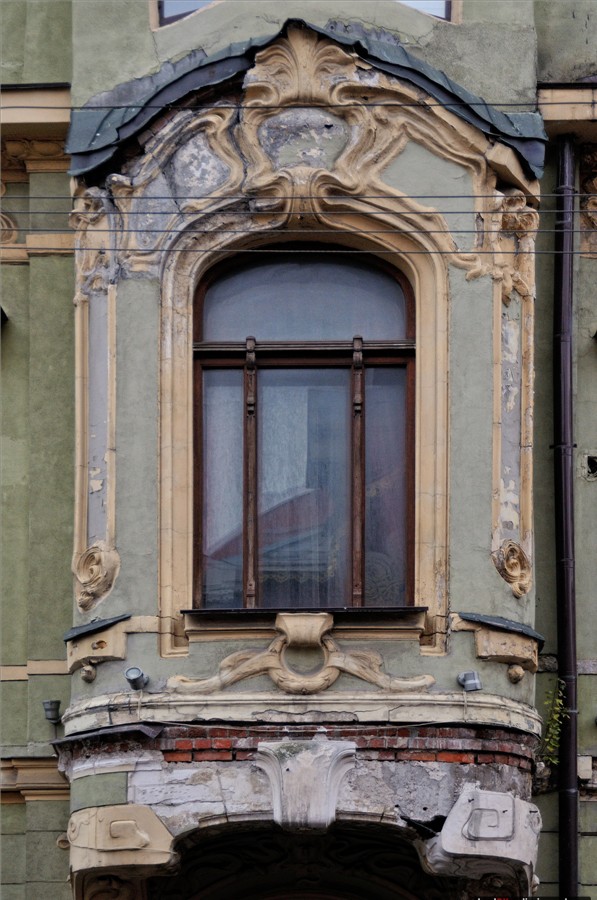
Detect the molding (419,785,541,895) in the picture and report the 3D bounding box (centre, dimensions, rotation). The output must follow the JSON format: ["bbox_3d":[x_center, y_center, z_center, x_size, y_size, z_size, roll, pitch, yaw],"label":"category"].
[{"bbox_3d":[1.201,2.586,13.645,0.720,0.670,0.500,2,-7,-18],"label":"molding"}]

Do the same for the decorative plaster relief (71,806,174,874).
[{"bbox_3d":[-1.171,2.595,13.664,0.650,0.413,0.450,-2,-7,18],"label":"decorative plaster relief"}]

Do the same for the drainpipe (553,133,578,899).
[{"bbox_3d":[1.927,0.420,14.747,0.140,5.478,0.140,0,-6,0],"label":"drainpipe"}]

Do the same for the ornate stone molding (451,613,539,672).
[{"bbox_3d":[1.320,1.302,13.811,0.520,0.365,0.380,2,-7,-20],"label":"ornate stone molding"}]

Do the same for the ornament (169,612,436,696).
[{"bbox_3d":[0.013,1.349,13.554,1.758,0.536,0.200,0,-6,0],"label":"ornament"}]

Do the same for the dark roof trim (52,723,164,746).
[{"bbox_3d":[-1.282,1.920,13.822,0.700,0.130,0.400,-3,-7,25],"label":"dark roof trim"}]

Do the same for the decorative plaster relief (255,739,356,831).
[{"bbox_3d":[0.045,2.196,13.458,0.663,0.586,0.250,0,-6,0],"label":"decorative plaster relief"}]

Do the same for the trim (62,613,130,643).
[{"bbox_3d":[-1.368,1.205,13.883,0.400,0.140,0.350,-3,-7,25],"label":"trim"}]

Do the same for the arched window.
[{"bbox_3d":[0.034,-0.152,14.007,1.496,2.463,0.160,0,-6,0],"label":"arched window"}]

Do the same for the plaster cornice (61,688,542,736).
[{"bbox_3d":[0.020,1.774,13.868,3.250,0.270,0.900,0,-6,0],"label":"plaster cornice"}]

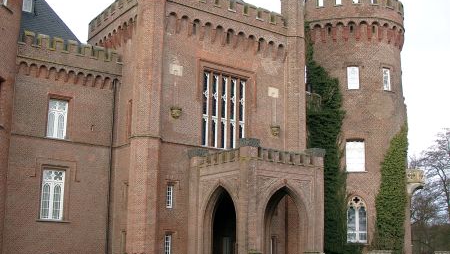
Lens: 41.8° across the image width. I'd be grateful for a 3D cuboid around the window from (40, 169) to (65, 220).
[{"bbox_3d":[-8.031,3.174,27.545,1.026,2.270,0.190,9,-15,-34],"label":"window"}]

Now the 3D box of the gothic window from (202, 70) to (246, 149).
[{"bbox_3d":[-0.001,-0.860,30.460,2.755,3.943,0.237,9,-15,-34],"label":"gothic window"}]

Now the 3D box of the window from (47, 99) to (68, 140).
[{"bbox_3d":[-8.026,-0.353,28.271,0.931,1.833,0.190,9,-15,-34],"label":"window"}]

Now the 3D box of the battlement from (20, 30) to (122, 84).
[{"bbox_3d":[-7.539,-3.214,29.025,5.244,2.043,0.570,9,-15,-34],"label":"battlement"}]

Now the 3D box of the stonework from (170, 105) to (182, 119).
[{"bbox_3d":[-2.336,-0.668,28.404,0.456,0.494,0.342,9,-15,-34],"label":"stonework"}]

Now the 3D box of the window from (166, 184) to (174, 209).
[{"bbox_3d":[-2.584,3.290,27.736,0.332,1.111,0.171,9,-15,-34],"label":"window"}]

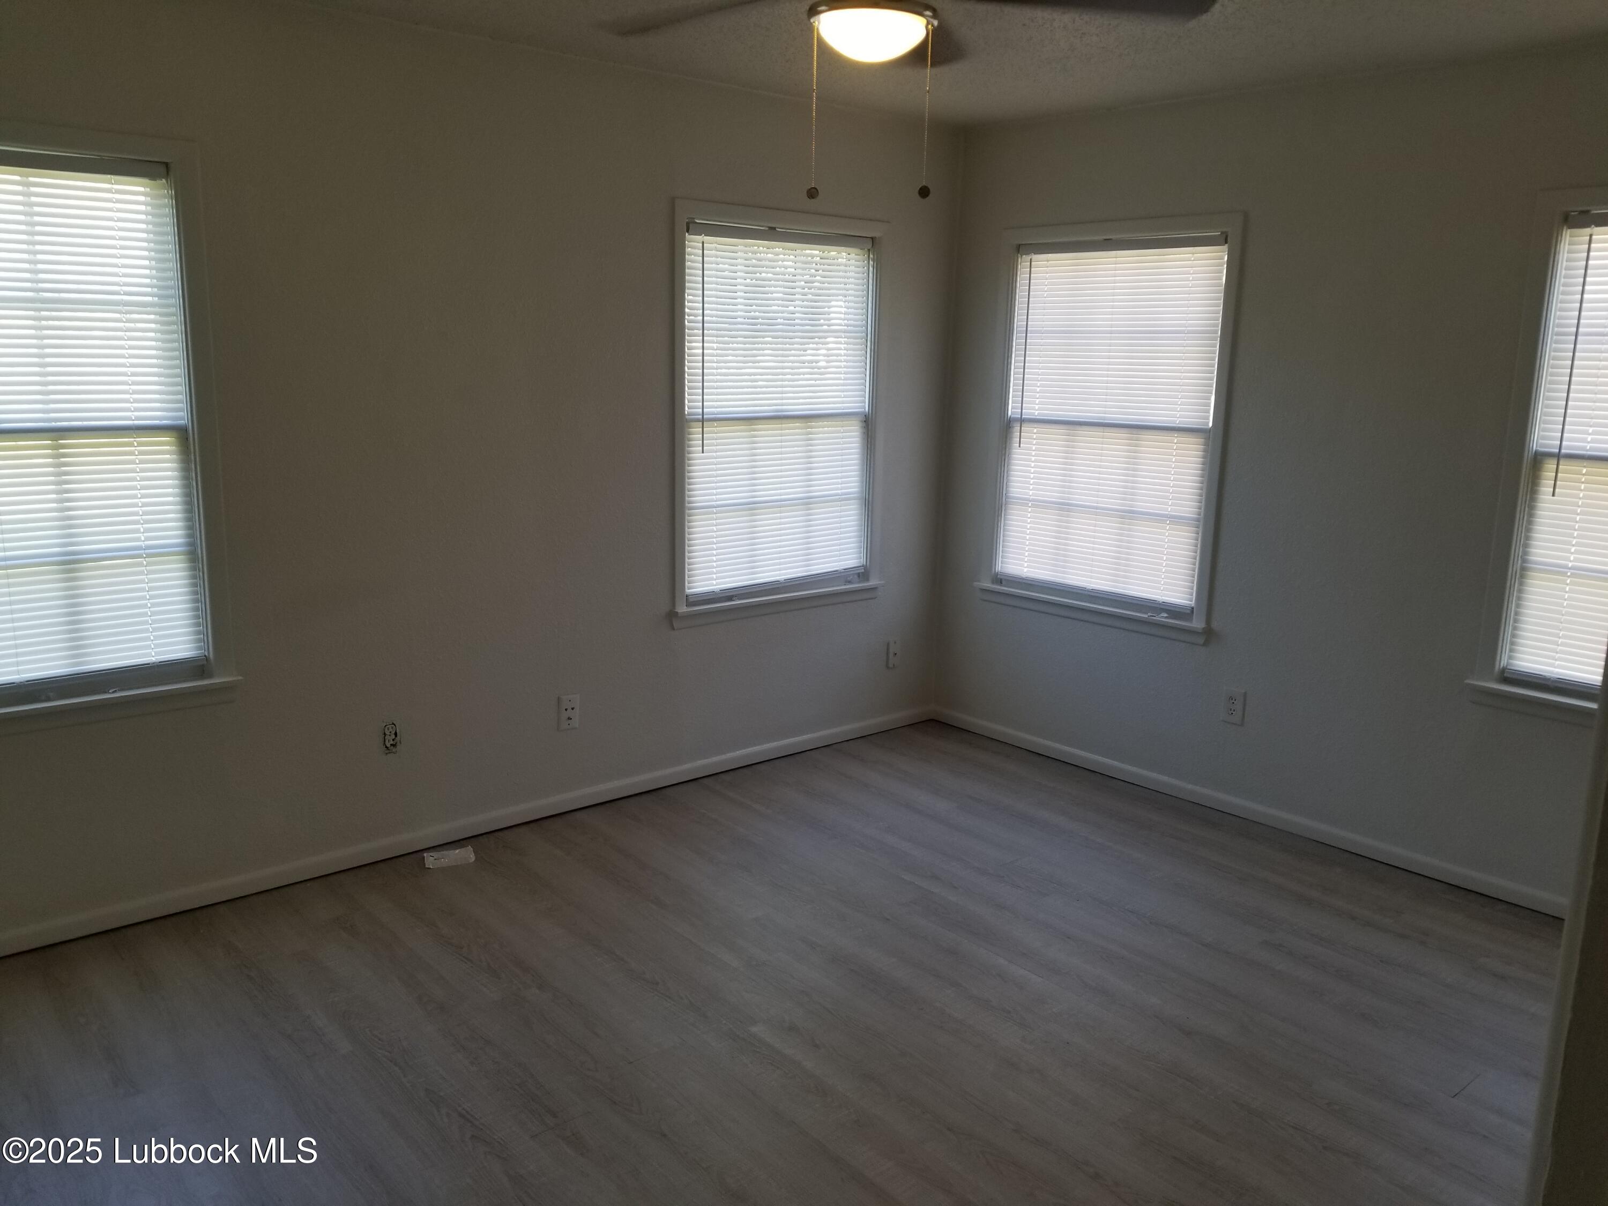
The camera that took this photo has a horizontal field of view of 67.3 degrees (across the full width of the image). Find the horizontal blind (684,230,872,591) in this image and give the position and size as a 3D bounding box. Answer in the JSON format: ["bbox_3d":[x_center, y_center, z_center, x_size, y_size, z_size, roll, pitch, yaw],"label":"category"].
[{"bbox_3d":[-0.076,-0.698,4.415,0.878,1.273,0.037,-9,15,-40],"label":"horizontal blind"}]

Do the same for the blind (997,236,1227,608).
[{"bbox_3d":[1.093,-0.658,4.402,0.037,1.281,0.880,-9,15,-40],"label":"blind"}]

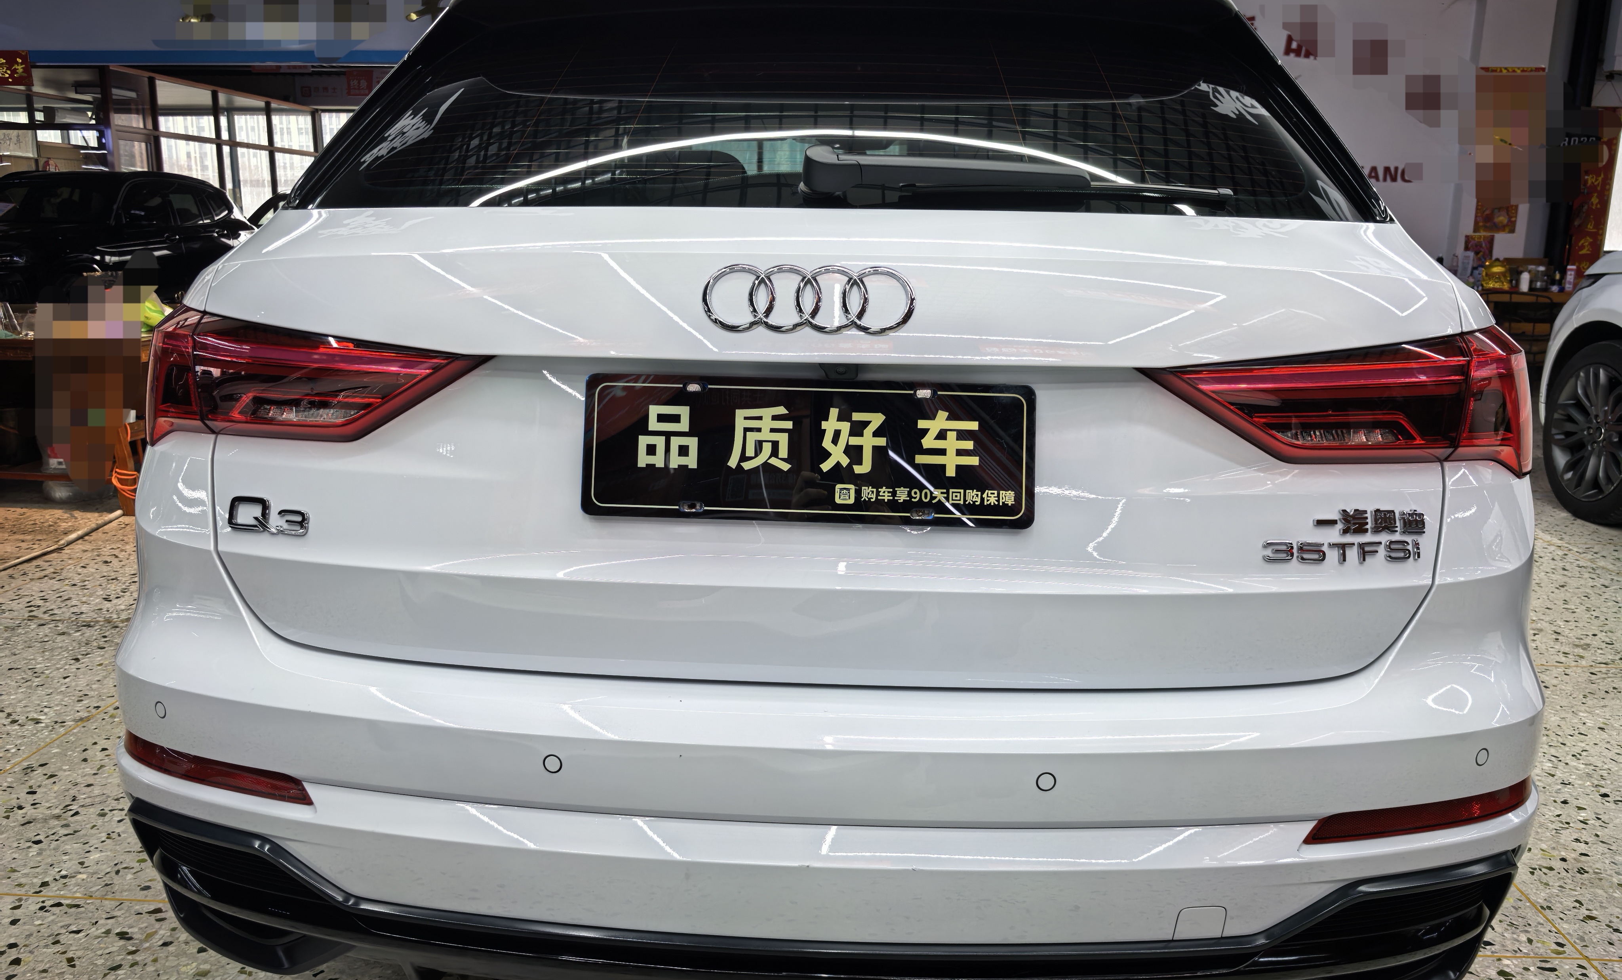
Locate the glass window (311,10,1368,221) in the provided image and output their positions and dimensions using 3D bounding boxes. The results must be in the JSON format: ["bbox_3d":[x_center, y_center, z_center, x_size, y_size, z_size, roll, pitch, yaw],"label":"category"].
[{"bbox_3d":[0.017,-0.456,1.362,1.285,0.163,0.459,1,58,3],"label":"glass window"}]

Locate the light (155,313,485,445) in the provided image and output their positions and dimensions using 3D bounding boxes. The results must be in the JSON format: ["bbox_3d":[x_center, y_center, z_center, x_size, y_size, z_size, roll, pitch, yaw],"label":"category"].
[{"bbox_3d":[-0.583,-0.128,1.319,0.495,0.177,0.296,1,13,3],"label":"light"}]

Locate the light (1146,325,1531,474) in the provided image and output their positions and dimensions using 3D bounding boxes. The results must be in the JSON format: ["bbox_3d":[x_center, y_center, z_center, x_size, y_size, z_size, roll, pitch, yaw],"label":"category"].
[{"bbox_3d":[0.593,-0.098,1.259,0.495,0.177,0.296,1,13,3],"label":"light"}]

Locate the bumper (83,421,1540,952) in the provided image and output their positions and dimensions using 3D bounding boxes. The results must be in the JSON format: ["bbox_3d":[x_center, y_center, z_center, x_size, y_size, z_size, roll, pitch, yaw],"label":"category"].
[{"bbox_3d":[-0.002,0.192,1.307,1.795,0.449,0.479,1,13,3],"label":"bumper"}]

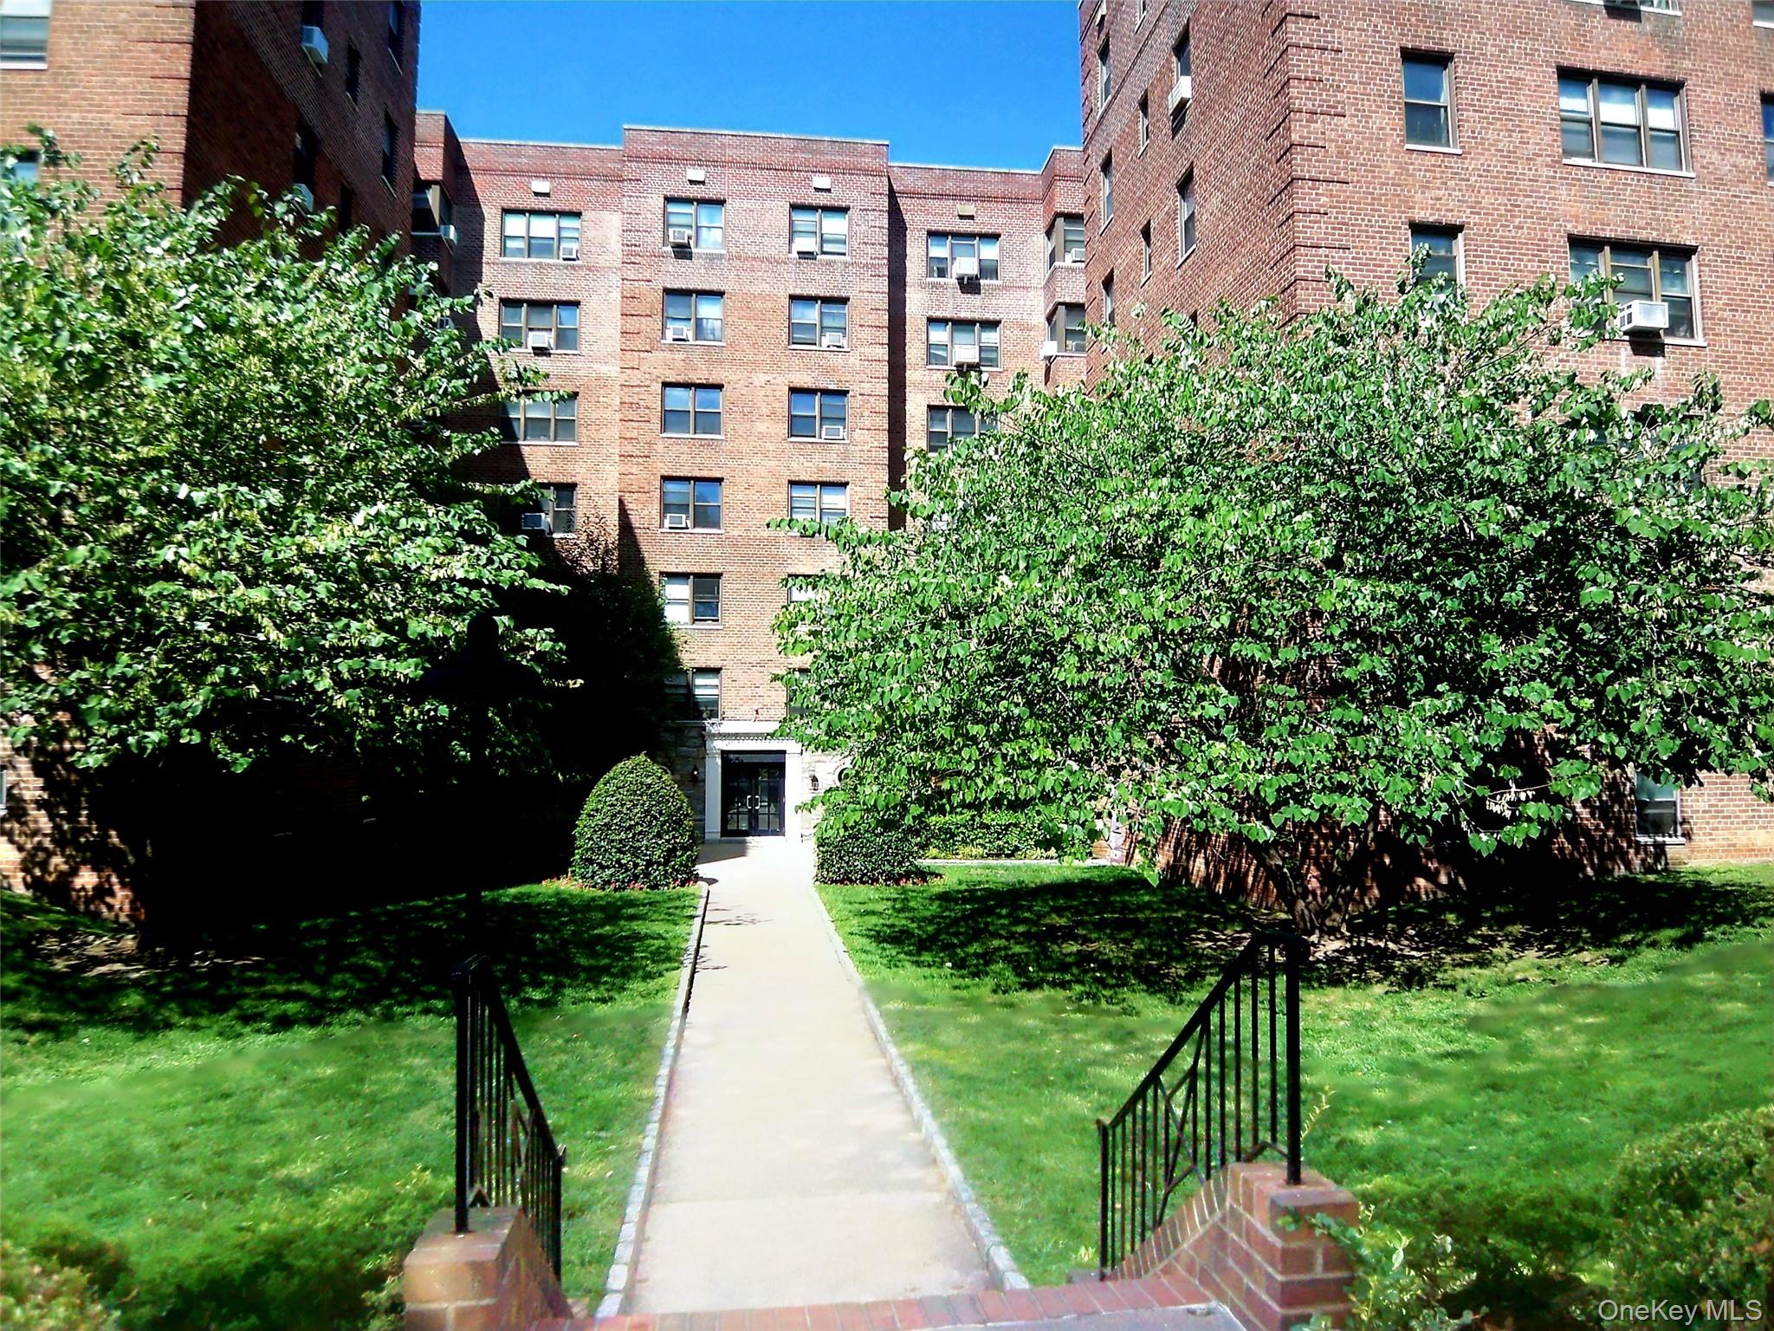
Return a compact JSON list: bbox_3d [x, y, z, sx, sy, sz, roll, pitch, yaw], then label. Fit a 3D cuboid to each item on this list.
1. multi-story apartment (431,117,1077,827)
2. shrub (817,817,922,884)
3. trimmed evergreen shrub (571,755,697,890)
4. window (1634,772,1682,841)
[{"bbox_3d":[-4.130,-4.798,37.867,19.300,20.100,10.000,1,-4,-6],"label":"multi-story apartment"},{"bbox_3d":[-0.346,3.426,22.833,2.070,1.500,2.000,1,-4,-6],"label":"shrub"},{"bbox_3d":[-4.765,2.931,22.262,2.350,2.430,2.300,1,-4,-6],"label":"trimmed evergreen shrub"},{"bbox_3d":[11.607,2.071,17.747,0.760,1.200,0.120,1,-4,-8],"label":"window"}]

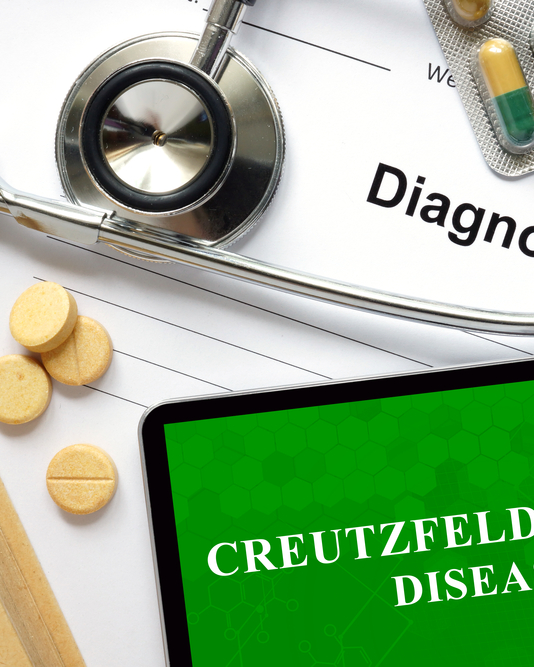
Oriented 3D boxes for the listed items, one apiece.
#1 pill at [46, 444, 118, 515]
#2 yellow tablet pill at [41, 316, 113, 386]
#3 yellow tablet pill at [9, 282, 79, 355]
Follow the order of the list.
[{"bbox_3d":[-0.036,0.028,0.241,0.013,0.004,0.013,0,89,0],"label":"pill"},{"bbox_3d":[-0.037,0.003,0.242,0.013,0.004,0.013,0,89,0],"label":"yellow tablet pill"},{"bbox_3d":[-0.043,-0.003,0.239,0.013,0.004,0.013,-7,69,19],"label":"yellow tablet pill"}]

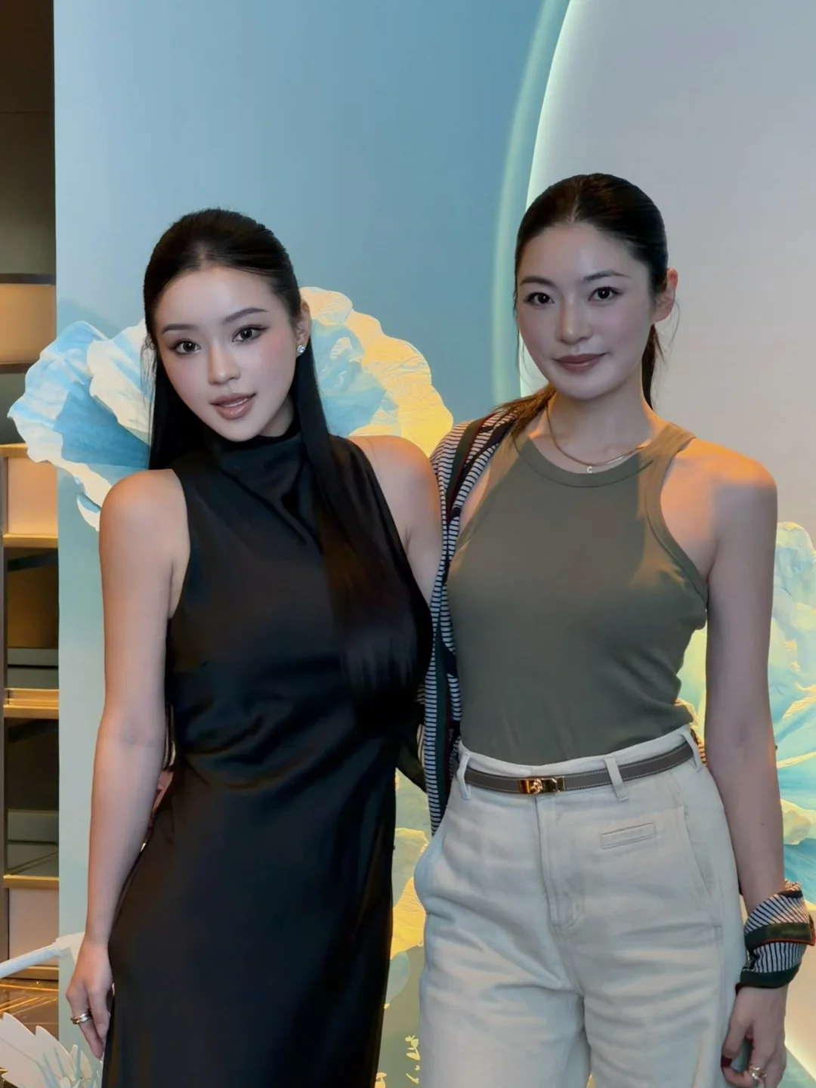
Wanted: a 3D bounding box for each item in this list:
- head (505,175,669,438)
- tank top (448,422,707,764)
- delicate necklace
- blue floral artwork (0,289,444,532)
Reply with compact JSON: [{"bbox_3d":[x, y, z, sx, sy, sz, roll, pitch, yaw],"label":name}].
[{"bbox_3d":[0.185,-0.250,3.220,0.175,0.260,0.220,1,3,17],"label":"head"},{"bbox_3d":[0.175,0.050,3.230,0.285,0.360,0.210,1,3,16],"label":"tank top"},{"bbox_3d":[0.193,-0.111,3.210,0.118,0.082,0.115,1,3,14],"label":"delicate necklace"},{"bbox_3d":[-0.219,-0.152,3.880,0.550,0.340,0.180,0,2,0],"label":"blue floral artwork"}]

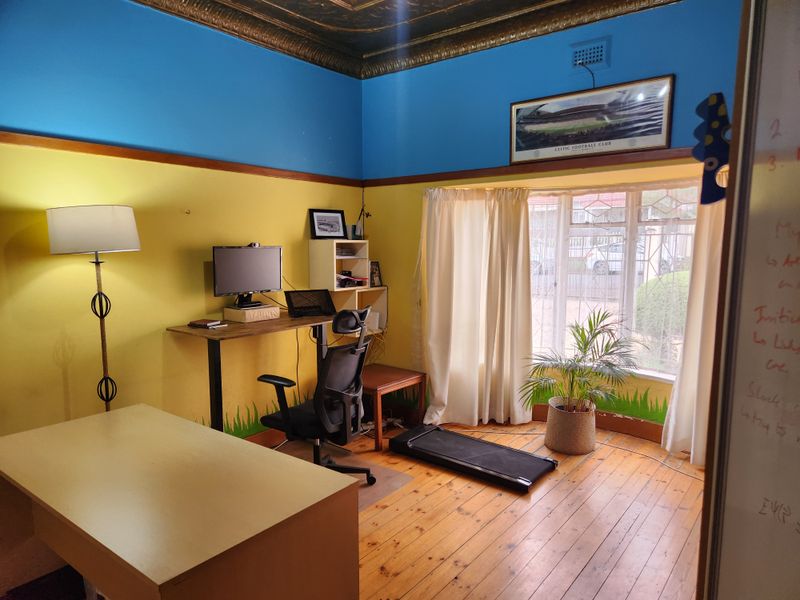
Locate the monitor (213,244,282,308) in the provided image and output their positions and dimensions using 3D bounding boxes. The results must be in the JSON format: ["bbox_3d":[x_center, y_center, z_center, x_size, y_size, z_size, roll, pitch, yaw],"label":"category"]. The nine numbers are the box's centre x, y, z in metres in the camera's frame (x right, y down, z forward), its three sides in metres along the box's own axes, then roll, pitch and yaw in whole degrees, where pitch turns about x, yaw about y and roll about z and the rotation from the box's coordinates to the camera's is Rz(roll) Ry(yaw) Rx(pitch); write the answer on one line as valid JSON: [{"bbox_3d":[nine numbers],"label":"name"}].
[{"bbox_3d":[-1.049,-0.170,3.705,0.190,0.420,0.560,5,8,38],"label":"monitor"}]

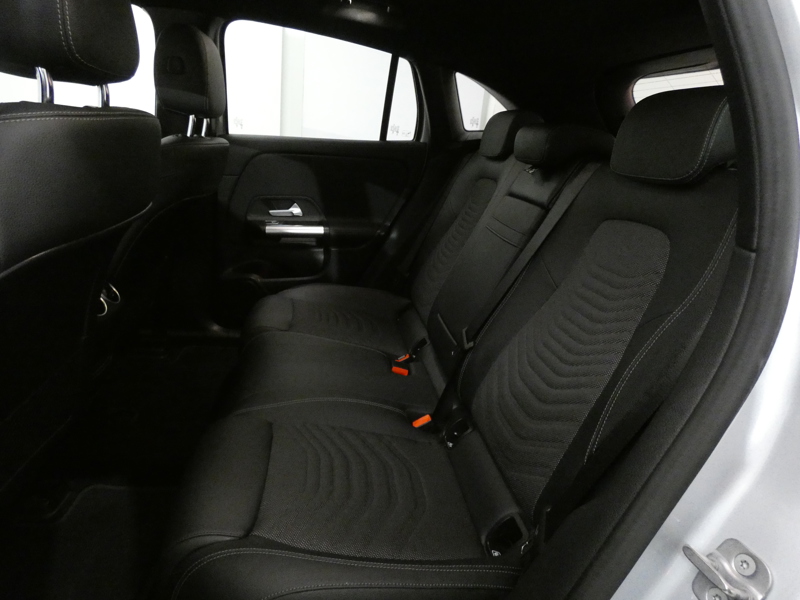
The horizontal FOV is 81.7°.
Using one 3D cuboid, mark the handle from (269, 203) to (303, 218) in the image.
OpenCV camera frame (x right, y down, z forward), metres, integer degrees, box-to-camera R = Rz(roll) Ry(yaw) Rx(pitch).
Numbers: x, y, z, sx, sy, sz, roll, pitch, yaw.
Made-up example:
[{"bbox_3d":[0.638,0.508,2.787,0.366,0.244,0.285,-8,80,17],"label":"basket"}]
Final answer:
[{"bbox_3d":[-0.418,-0.327,1.690,0.118,0.047,0.030,1,20,-11],"label":"handle"}]

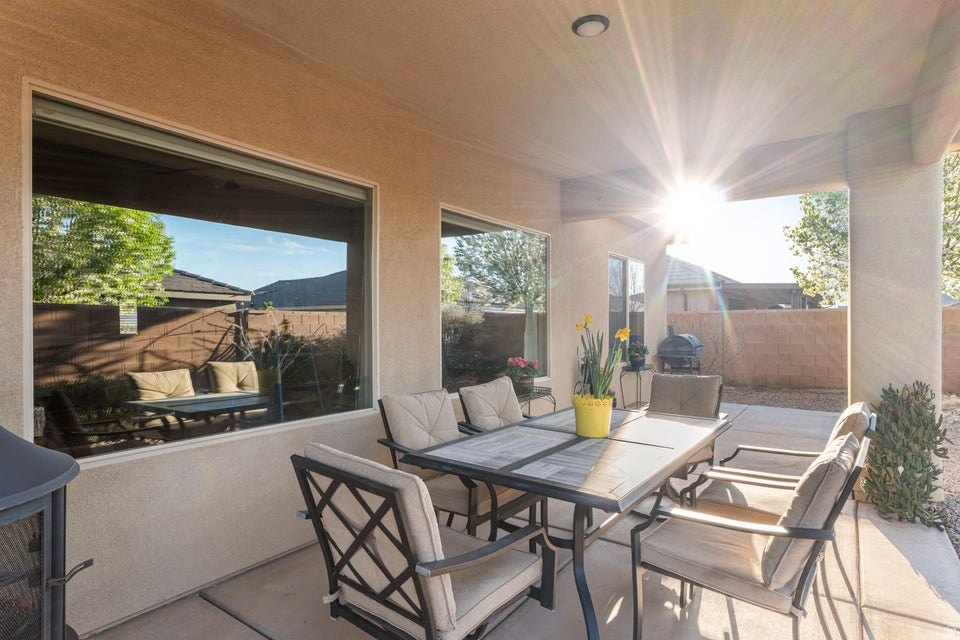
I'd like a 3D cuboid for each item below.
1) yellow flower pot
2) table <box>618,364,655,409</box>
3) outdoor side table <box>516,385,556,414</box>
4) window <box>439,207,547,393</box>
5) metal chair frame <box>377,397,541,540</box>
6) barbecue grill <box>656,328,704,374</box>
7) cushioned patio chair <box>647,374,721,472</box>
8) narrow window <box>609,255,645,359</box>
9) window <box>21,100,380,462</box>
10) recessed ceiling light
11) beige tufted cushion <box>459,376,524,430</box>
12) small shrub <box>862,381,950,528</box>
[{"bbox_3d":[0.597,0.502,2.665,0.200,0.195,0.200,0,0,0],"label":"yellow flower pot"},{"bbox_3d":[2.206,0.995,7.076,0.360,0.650,0.360,0,0,36],"label":"table"},{"bbox_3d":[0.396,0.967,4.490,0.290,0.670,0.640,0,0,36],"label":"outdoor side table"},{"bbox_3d":[0.201,-0.155,4.707,0.100,1.520,1.810,0,0,36],"label":"window"},{"bbox_3d":[-0.140,0.867,2.789,0.690,0.905,0.590,0,0,36],"label":"metal chair frame"},{"bbox_3d":[3.175,0.725,7.993,0.580,1.190,0.720,0,0,36],"label":"barbecue grill"},{"bbox_3d":[1.201,0.828,3.165,0.580,0.935,0.710,0,0,36],"label":"cushioned patio chair"},{"bbox_3d":[2.081,-0.135,7.150,0.090,1.460,1.450,0,0,36],"label":"narrow window"},{"bbox_3d":[-1.211,-0.146,2.615,0.090,1.450,1.730,0,0,36],"label":"window"},{"bbox_3d":[0.590,-1.556,2.700,0.190,0.035,0.190,0,0,0],"label":"recessed ceiling light"},{"bbox_3d":[0.112,0.640,3.353,0.140,0.460,0.490,-24,-14,33],"label":"beige tufted cushion"},{"bbox_3d":[2.792,0.857,3.332,0.420,0.880,0.420,0,0,36],"label":"small shrub"}]

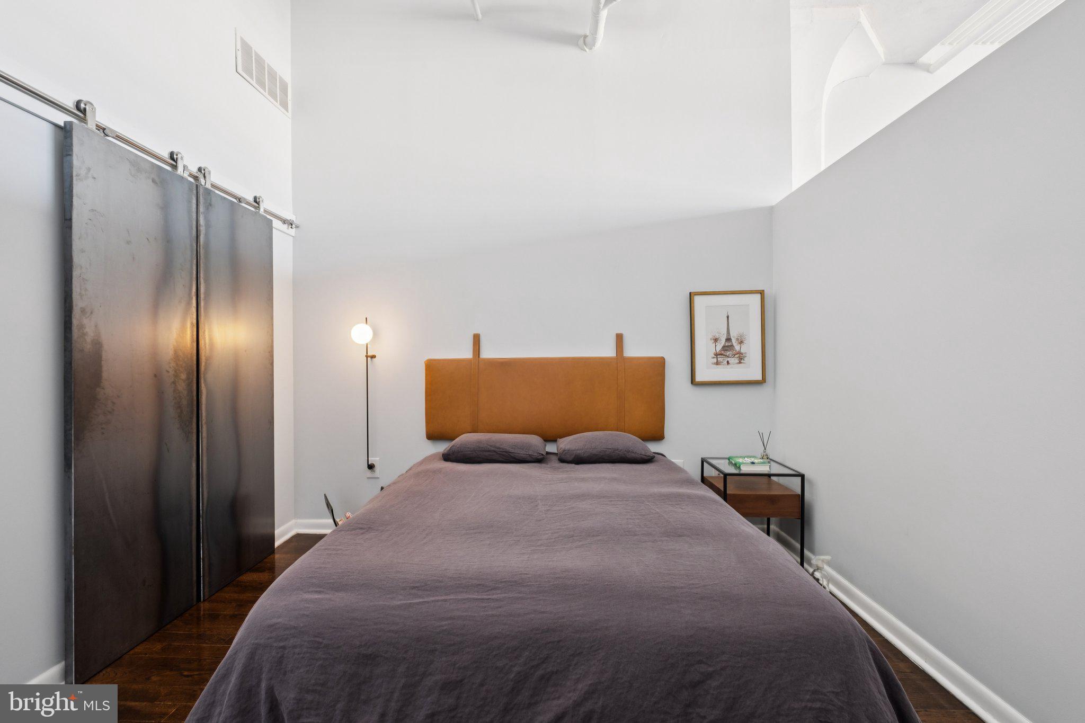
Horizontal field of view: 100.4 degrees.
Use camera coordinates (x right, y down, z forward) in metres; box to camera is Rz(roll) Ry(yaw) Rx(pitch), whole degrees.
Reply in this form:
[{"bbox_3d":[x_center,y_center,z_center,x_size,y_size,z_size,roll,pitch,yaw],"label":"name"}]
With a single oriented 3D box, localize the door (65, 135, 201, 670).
[{"bbox_3d":[-1.750,0.160,1.970,0.035,2.110,0.580,0,0,2],"label":"door"}]

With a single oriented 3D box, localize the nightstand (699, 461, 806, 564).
[{"bbox_3d":[1.303,0.937,2.852,0.465,0.561,0.448,0,0,2],"label":"nightstand"}]

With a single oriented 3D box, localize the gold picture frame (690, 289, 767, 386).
[{"bbox_3d":[1.279,-0.165,3.127,0.499,0.634,0.035,-1,0,2],"label":"gold picture frame"}]

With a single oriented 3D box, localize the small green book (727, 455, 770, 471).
[{"bbox_3d":[1.296,0.640,2.846,0.176,0.034,0.236,0,0,2],"label":"small green book"}]

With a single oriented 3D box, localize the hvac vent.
[{"bbox_3d":[-1.795,-1.849,2.936,0.012,0.258,0.547,0,0,2],"label":"hvac vent"}]

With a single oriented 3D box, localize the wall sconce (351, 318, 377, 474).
[{"bbox_3d":[-1.186,0.236,3.080,0.151,1.064,0.301,0,0,2],"label":"wall sconce"}]

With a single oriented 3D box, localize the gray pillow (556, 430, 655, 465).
[{"bbox_3d":[0.403,0.540,2.909,0.614,0.175,0.440,0,0,2],"label":"gray pillow"}]

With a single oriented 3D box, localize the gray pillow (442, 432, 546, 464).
[{"bbox_3d":[-0.305,0.548,2.933,0.663,0.162,0.440,0,0,2],"label":"gray pillow"}]

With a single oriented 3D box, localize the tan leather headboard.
[{"bbox_3d":[0.012,0.173,3.156,1.658,0.739,0.065,0,0,2],"label":"tan leather headboard"}]

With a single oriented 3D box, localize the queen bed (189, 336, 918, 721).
[{"bbox_3d":[0.029,0.522,2.099,1.700,1.401,2.137,0,0,2],"label":"queen bed"}]

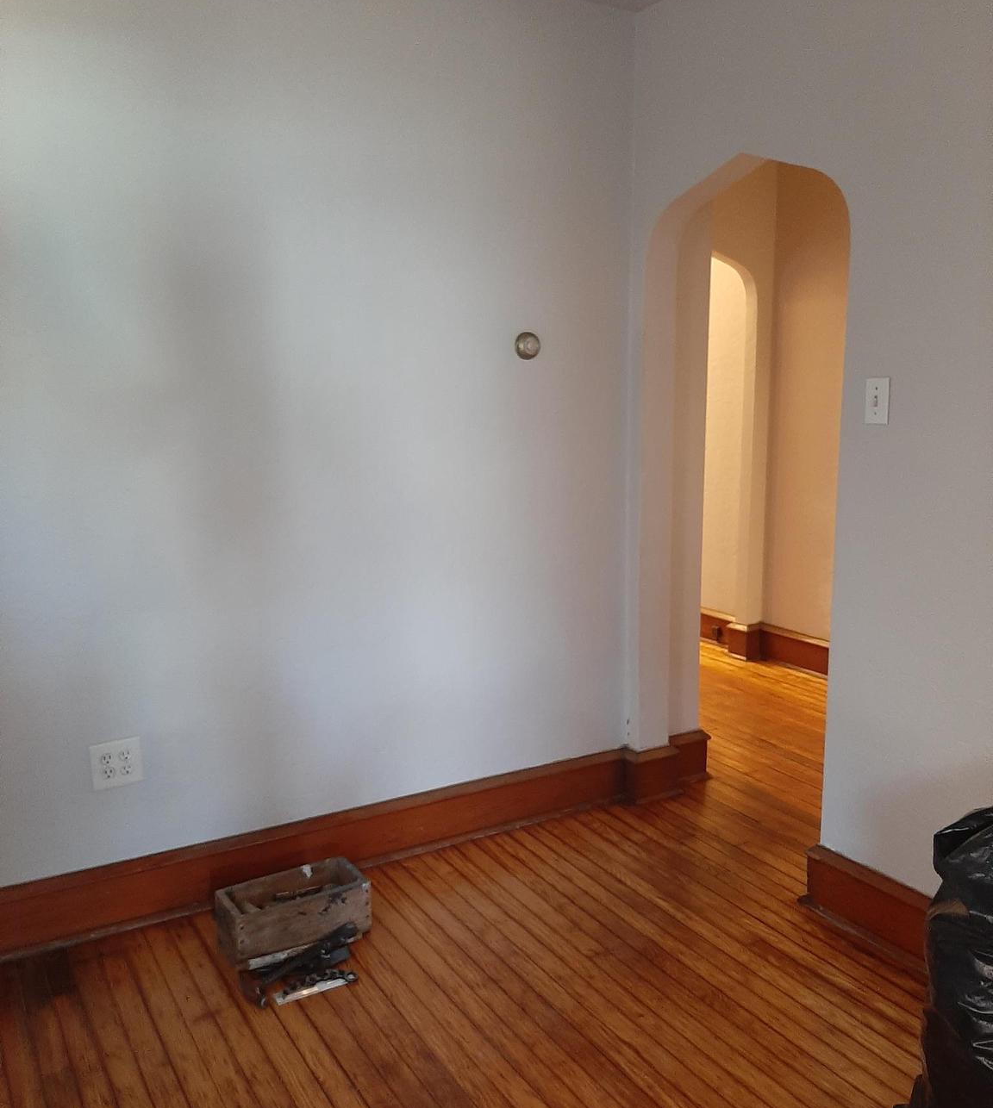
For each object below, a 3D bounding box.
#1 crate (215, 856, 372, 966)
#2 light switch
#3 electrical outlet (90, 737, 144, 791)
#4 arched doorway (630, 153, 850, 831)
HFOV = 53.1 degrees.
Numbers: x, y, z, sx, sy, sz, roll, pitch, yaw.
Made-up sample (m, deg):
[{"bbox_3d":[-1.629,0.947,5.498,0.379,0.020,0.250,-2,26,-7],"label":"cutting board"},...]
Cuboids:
[{"bbox_3d":[-0.520,0.921,2.577,0.347,0.128,0.165,-6,11,-30],"label":"crate"},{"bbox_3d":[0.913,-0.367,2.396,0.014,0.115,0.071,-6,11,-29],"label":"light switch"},{"bbox_3d":[-0.979,0.545,2.568,0.121,0.119,0.009,-6,11,-29],"label":"electrical outlet"},{"bbox_3d":[0.730,-0.104,2.920,0.140,2.018,0.792,-6,11,-29],"label":"arched doorway"}]

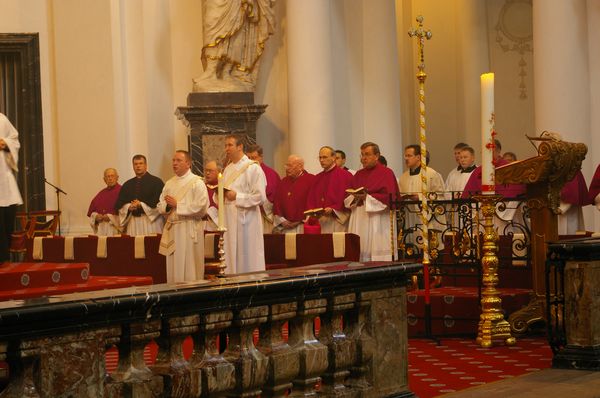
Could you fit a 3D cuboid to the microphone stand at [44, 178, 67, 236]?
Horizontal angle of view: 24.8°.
[{"bbox_3d":[-2.964,0.532,16.699,0.500,1.570,0.400,-2,0,-30],"label":"microphone stand"}]

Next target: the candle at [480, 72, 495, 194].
[{"bbox_3d":[1.580,-0.561,11.500,0.112,1.020,0.112,-1,0,0],"label":"candle"}]

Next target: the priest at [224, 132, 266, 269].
[{"bbox_3d":[-0.548,0.283,13.699,0.460,1.850,0.540,-2,0,-40],"label":"priest"}]

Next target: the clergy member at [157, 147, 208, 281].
[{"bbox_3d":[-1.047,0.426,12.500,0.530,1.740,0.430,-1,0,38],"label":"clergy member"}]

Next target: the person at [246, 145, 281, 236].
[{"bbox_3d":[-0.427,0.308,14.799,0.550,1.800,0.450,-2,0,42],"label":"person"}]

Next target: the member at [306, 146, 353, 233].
[{"bbox_3d":[0.316,0.370,13.600,0.540,1.780,0.440,-1,0,30],"label":"member"}]

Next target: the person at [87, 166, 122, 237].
[{"bbox_3d":[-2.322,0.462,16.299,0.560,1.650,0.420,-2,0,18],"label":"person"}]

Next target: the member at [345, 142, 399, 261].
[{"bbox_3d":[0.743,0.289,13.999,0.570,1.740,0.500,-2,0,38],"label":"member"}]

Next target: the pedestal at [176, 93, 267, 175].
[{"bbox_3d":[-0.915,-0.035,16.598,1.120,2.530,0.750,-2,0,-12],"label":"pedestal"}]

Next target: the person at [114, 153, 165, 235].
[{"bbox_3d":[-1.746,0.417,15.000,0.570,1.790,0.420,-1,0,7],"label":"person"}]

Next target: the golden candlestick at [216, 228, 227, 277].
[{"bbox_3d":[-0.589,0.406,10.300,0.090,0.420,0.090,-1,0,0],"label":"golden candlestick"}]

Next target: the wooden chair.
[{"bbox_3d":[-3.311,0.538,17.100,0.650,0.790,0.600,-3,0,45],"label":"wooden chair"}]

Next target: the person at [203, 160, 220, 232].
[{"bbox_3d":[-0.884,0.446,14.000,0.530,1.690,0.410,-1,0,30],"label":"person"}]

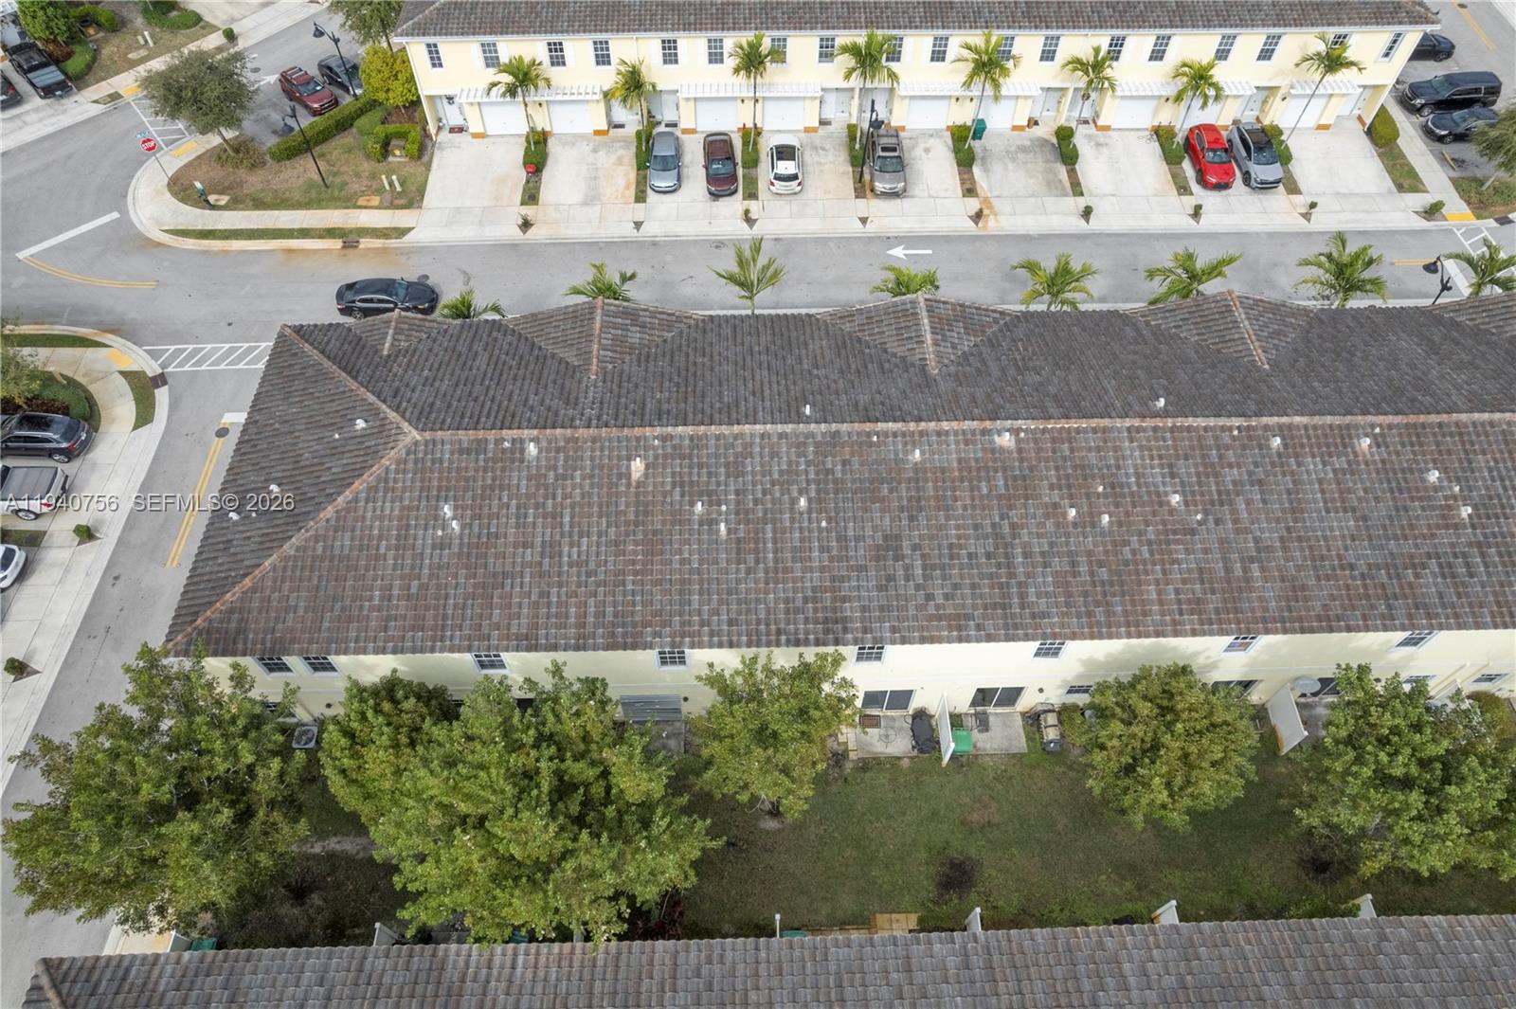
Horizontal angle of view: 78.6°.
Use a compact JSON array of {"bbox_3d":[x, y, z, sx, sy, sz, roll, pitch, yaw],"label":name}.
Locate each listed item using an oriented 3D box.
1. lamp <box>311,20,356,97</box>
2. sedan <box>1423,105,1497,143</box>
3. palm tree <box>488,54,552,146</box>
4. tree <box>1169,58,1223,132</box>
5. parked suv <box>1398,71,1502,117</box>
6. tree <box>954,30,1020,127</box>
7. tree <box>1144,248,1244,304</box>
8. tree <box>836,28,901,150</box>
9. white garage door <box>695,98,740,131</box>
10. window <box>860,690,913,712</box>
[{"bbox_3d":[-24.250,-25.242,53.968,1.650,5.150,0.650,32,62,20],"label":"lamp"},{"bbox_3d":[41.893,-22.579,54.659,4.750,1.460,1.830,-6,56,-5],"label":"sedan"},{"bbox_3d":[-12.456,-21.533,51.044,3.500,5.900,3.500,-1,57,-1],"label":"palm tree"},{"bbox_3d":[24.242,-22.342,52.171,2.900,5.100,2.900,-1,56,-1],"label":"tree"},{"bbox_3d":[42.027,-25.115,56.275,5.100,1.870,2.020,-7,56,-5],"label":"parked suv"},{"bbox_3d":[12.251,-22.469,51.387,3.400,6.400,3.400,-1,56,-1],"label":"tree"},{"bbox_3d":[18.293,-8.167,41.408,3.800,6.900,3.800,-1,56,-1],"label":"tree"},{"bbox_3d":[5.746,-21.971,50.585,3.600,7.100,3.600,-1,57,-1],"label":"tree"},{"bbox_3d":[-2.420,-22.873,54.156,2.440,2.100,0.150,-1,56,-1],"label":"white garage door"},{"bbox_3d":[4.708,7.294,34.010,1.880,2.100,0.120,-1,57,-1],"label":"window"}]

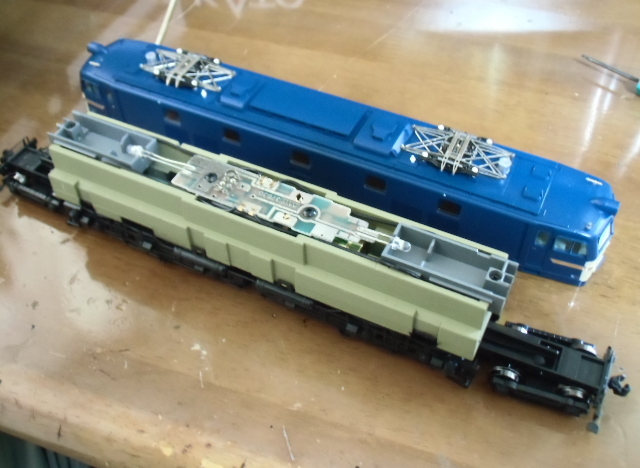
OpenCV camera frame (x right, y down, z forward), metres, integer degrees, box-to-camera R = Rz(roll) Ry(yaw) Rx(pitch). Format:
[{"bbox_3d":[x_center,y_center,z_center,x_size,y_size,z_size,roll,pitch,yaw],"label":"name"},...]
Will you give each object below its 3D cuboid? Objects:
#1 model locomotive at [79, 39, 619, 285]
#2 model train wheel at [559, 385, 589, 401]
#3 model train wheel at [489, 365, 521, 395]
[{"bbox_3d":[0.002,-0.041,0.289,0.229,0.034,0.035,20,50,19],"label":"model locomotive"},{"bbox_3d":[0.078,0.051,0.215,0.011,0.011,0.003,15,48,15],"label":"model train wheel"},{"bbox_3d":[0.059,0.046,0.221,0.011,0.011,0.003,15,48,15],"label":"model train wheel"}]

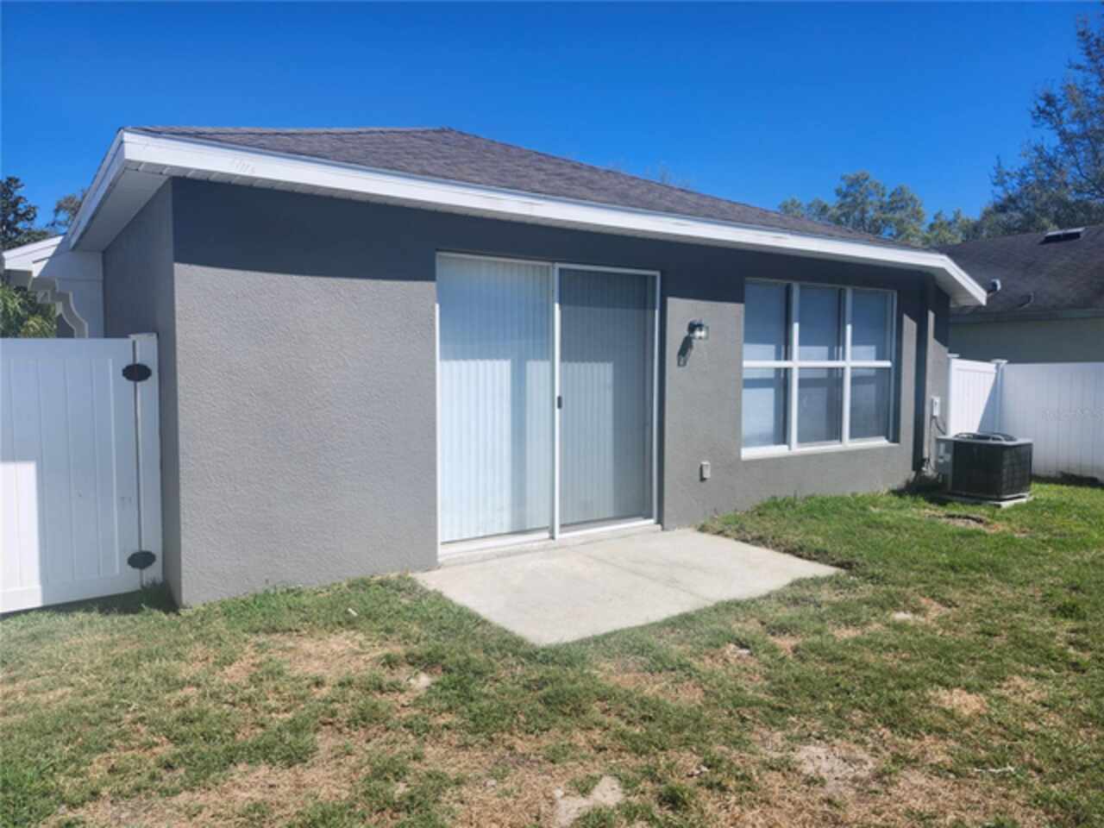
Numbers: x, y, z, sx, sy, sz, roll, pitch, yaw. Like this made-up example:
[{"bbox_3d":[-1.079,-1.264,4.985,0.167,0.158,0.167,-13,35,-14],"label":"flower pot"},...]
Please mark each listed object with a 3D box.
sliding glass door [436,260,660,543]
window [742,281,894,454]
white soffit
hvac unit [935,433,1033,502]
[{"bbox_3d":[0.067,-0.107,6.570,2.420,2.420,0.140,-3,6,-35],"label":"sliding glass door"},{"bbox_3d":[3.243,-0.559,8.805,2.980,1.890,0.140,-3,6,-35],"label":"window"},{"bbox_3d":[0.264,-1.634,8.663,9.720,0.550,4.820,-3,6,-36],"label":"white soffit"},{"bbox_3d":[5.793,0.658,9.811,0.750,0.700,0.860,-3,6,-35],"label":"hvac unit"}]

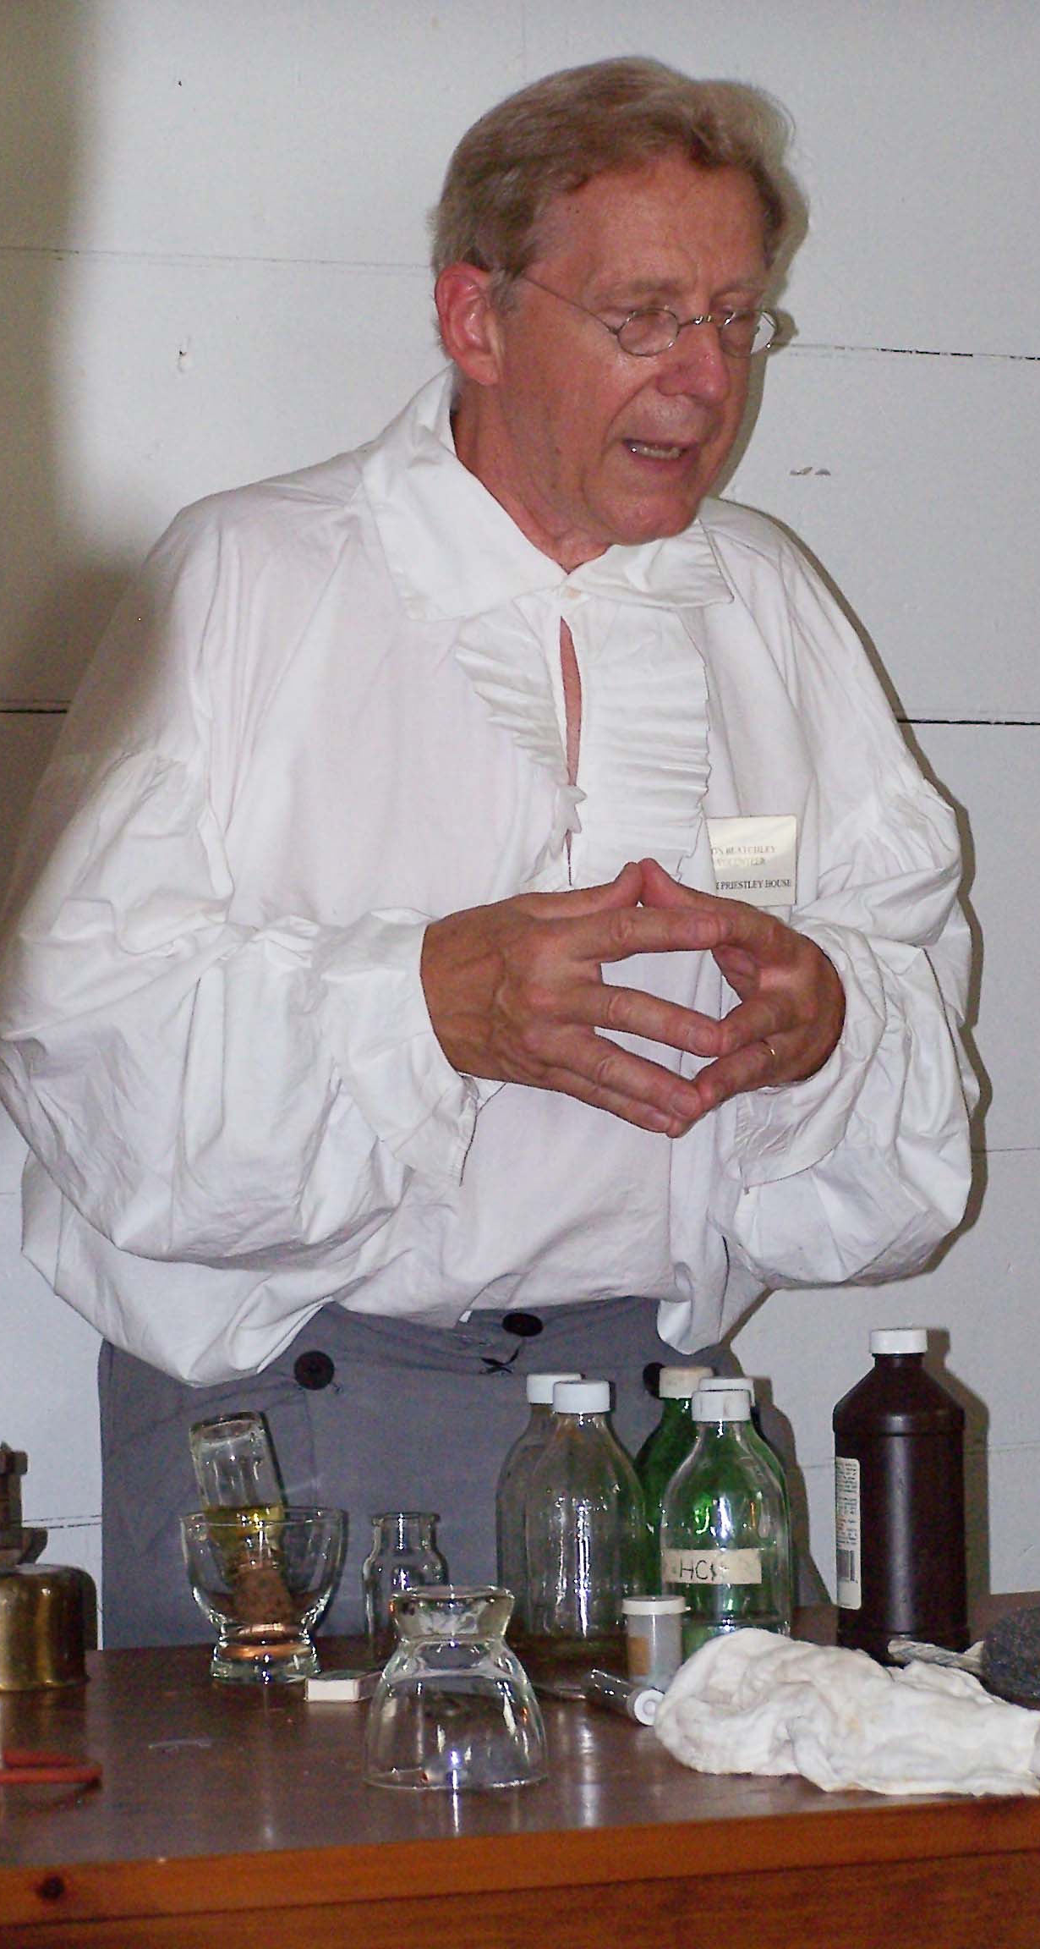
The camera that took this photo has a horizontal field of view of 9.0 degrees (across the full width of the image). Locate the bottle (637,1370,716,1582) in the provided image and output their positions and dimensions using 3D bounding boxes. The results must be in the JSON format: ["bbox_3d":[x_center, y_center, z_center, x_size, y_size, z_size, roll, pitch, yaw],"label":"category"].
[{"bbox_3d":[0.091,0.284,3.543,0.067,0.142,0.067,-1,1,0],"label":"bottle"}]

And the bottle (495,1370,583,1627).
[{"bbox_3d":[0.020,0.285,3.553,0.067,0.141,0.067,-1,1,0],"label":"bottle"}]

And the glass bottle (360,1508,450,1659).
[{"bbox_3d":[-0.060,0.322,3.459,0.045,0.074,0.045,-1,1,0],"label":"glass bottle"}]

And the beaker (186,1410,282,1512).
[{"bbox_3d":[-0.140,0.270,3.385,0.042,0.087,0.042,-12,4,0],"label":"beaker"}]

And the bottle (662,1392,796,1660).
[{"bbox_3d":[0.106,0.287,3.408,0.068,0.142,0.068,-1,1,0],"label":"bottle"}]

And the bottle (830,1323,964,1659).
[{"bbox_3d":[0.199,0.270,3.428,0.070,0.173,0.070,-1,1,0],"label":"bottle"}]

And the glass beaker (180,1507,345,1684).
[{"bbox_3d":[-0.132,0.320,3.389,0.085,0.083,0.085,-1,1,0],"label":"glass beaker"}]

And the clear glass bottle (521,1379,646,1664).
[{"bbox_3d":[0.034,0.286,3.488,0.067,0.142,0.067,-1,1,0],"label":"clear glass bottle"}]

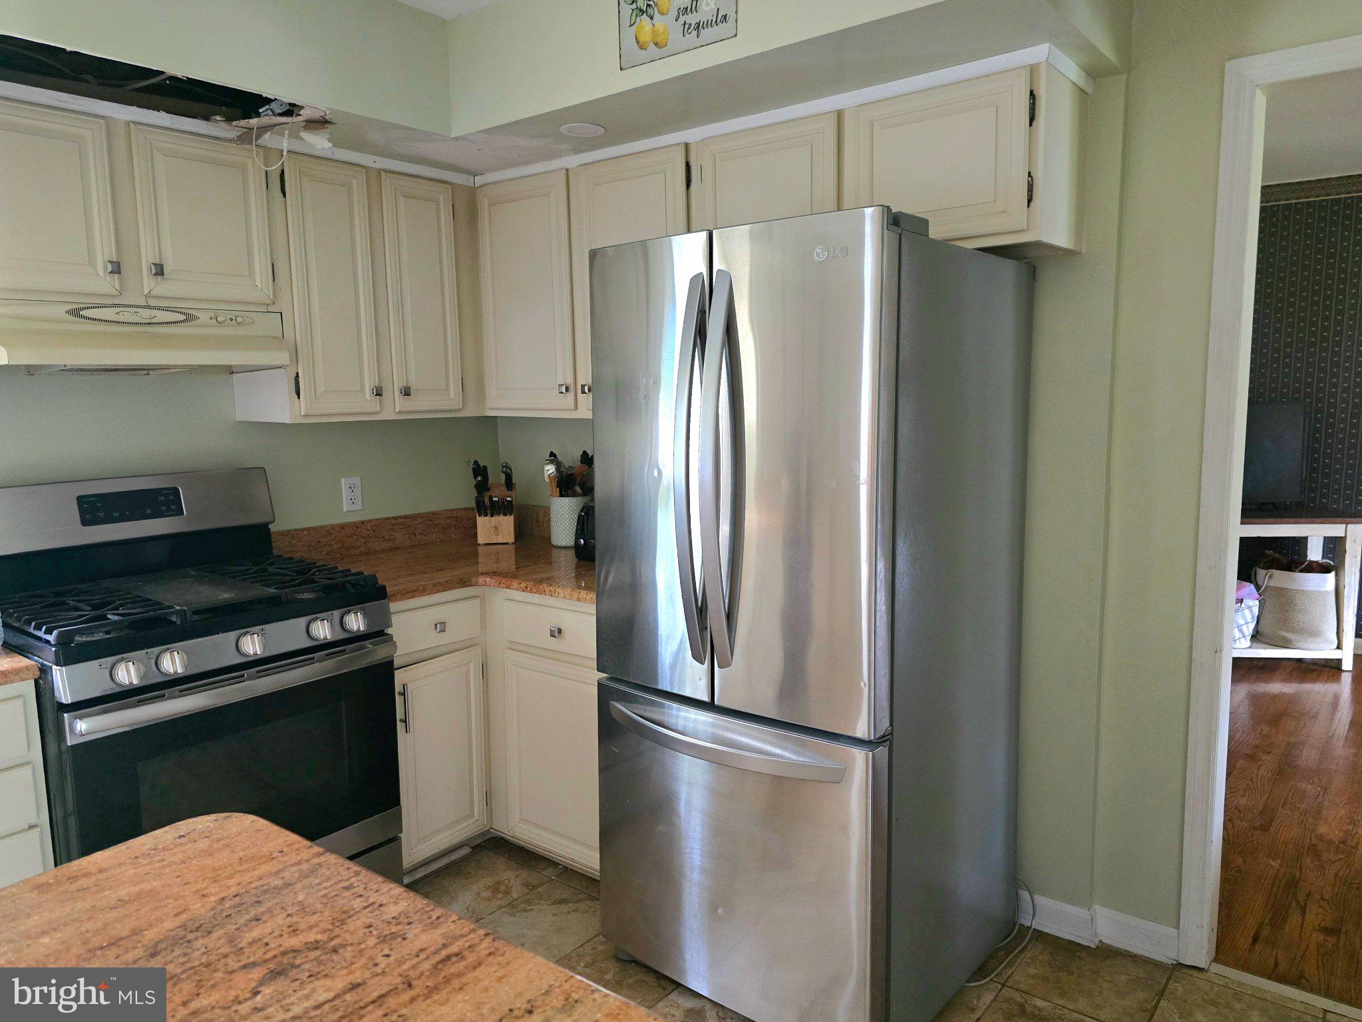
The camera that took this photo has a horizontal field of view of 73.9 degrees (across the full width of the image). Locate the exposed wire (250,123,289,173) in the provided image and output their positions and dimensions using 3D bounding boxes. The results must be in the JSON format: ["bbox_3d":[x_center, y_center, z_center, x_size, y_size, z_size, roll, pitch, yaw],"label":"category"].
[{"bbox_3d":[-1.083,-0.963,2.389,0.070,0.155,0.125,6,10,38],"label":"exposed wire"}]

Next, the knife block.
[{"bbox_3d":[-0.686,0.011,3.407,0.130,0.202,0.170,-1,8,-5],"label":"knife block"}]

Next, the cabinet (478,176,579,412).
[{"bbox_3d":[-0.409,-0.714,3.093,0.440,0.768,0.325,6,10,38],"label":"cabinet"}]

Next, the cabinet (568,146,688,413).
[{"bbox_3d":[-0.056,-0.680,2.817,0.460,0.768,0.325,6,10,38],"label":"cabinet"}]

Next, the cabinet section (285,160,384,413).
[{"bbox_3d":[-1.140,-0.656,2.745,0.333,0.729,0.261,5,10,38],"label":"cabinet section"}]

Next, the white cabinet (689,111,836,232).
[{"bbox_3d":[0.311,-0.843,2.501,0.460,0.366,0.325,6,10,38],"label":"white cabinet"}]

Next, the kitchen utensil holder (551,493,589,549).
[{"bbox_3d":[-0.400,0.034,3.221,0.136,0.170,0.136,-1,7,0],"label":"kitchen utensil holder"}]

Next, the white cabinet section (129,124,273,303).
[{"bbox_3d":[-1.360,-0.767,2.452,0.333,0.421,0.337,5,10,38],"label":"white cabinet section"}]

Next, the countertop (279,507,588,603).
[{"bbox_3d":[-0.564,0.148,2.896,1.220,0.145,1.010,6,10,38],"label":"countertop"}]

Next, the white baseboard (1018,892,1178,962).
[{"bbox_3d":[1.090,1.095,2.388,0.385,0.100,0.055,6,10,38],"label":"white baseboard"}]

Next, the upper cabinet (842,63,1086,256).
[{"bbox_3d":[0.686,-0.807,2.208,0.485,0.366,0.330,6,10,38],"label":"upper cabinet"}]

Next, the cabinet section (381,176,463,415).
[{"bbox_3d":[-0.948,-0.692,2.985,0.333,0.729,0.266,5,10,38],"label":"cabinet section"}]

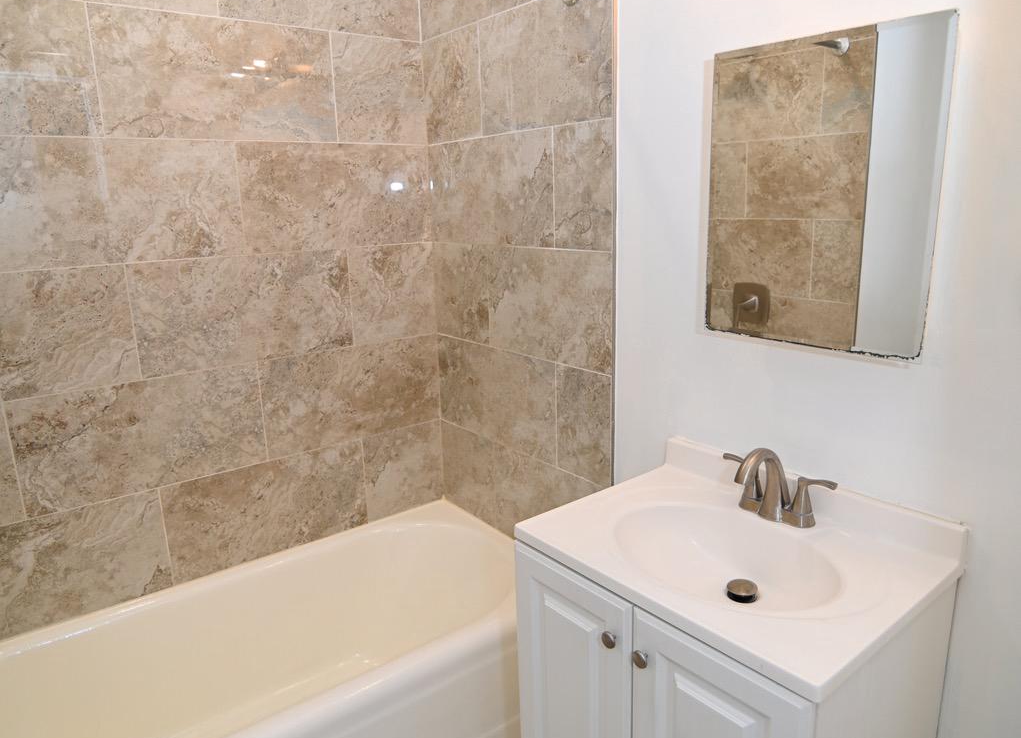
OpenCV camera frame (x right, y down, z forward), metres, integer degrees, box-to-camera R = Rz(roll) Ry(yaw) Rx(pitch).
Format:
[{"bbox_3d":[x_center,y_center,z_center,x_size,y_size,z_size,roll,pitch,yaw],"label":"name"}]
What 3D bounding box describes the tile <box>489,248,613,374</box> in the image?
[{"bbox_3d":[0.094,-0.177,1.894,0.010,0.308,0.506,-12,18,-37],"label":"tile"}]

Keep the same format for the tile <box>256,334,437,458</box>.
[{"bbox_3d":[-0.495,0.079,2.215,0.613,0.307,0.010,-12,17,-35],"label":"tile"}]

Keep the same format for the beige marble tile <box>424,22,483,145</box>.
[{"bbox_3d":[-0.177,-0.841,2.054,0.010,0.300,0.309,-12,17,-37],"label":"beige marble tile"}]

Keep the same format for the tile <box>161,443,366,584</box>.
[{"bbox_3d":[-0.728,0.427,2.102,0.607,0.300,0.010,-12,17,-37],"label":"tile"}]

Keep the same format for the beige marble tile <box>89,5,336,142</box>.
[{"bbox_3d":[-0.759,-0.768,1.820,0.603,0.302,0.010,-12,17,-35],"label":"beige marble tile"}]

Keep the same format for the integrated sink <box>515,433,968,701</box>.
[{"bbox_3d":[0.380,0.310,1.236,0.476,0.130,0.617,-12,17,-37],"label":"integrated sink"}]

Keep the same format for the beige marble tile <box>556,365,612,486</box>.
[{"bbox_3d":[0.199,0.150,1.851,0.010,0.307,0.197,-12,18,-37],"label":"beige marble tile"}]

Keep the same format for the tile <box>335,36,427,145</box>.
[{"bbox_3d":[-0.399,-0.842,2.085,0.299,0.300,0.010,-12,17,-37],"label":"tile"}]

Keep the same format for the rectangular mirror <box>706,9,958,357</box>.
[{"bbox_3d":[0.551,-0.315,1.245,0.018,0.540,0.426,-12,18,-37],"label":"rectangular mirror"}]

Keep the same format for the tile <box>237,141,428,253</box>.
[{"bbox_3d":[-0.509,-0.521,2.068,0.598,0.302,0.010,-12,17,-37],"label":"tile"}]

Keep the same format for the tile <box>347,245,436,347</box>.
[{"bbox_3d":[-0.378,-0.247,2.229,0.301,0.308,0.010,-12,17,-35],"label":"tile"}]

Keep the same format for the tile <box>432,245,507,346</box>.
[{"bbox_3d":[-0.154,-0.245,2.192,0.010,0.304,0.328,-12,17,-37],"label":"tile"}]

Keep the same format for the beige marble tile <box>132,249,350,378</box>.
[{"bbox_3d":[-0.742,-0.171,1.958,0.609,0.304,0.010,-12,17,-37],"label":"beige marble tile"}]

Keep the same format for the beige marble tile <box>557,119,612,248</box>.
[{"bbox_3d":[0.182,-0.450,1.702,0.010,0.306,0.198,-12,18,-37],"label":"beige marble tile"}]

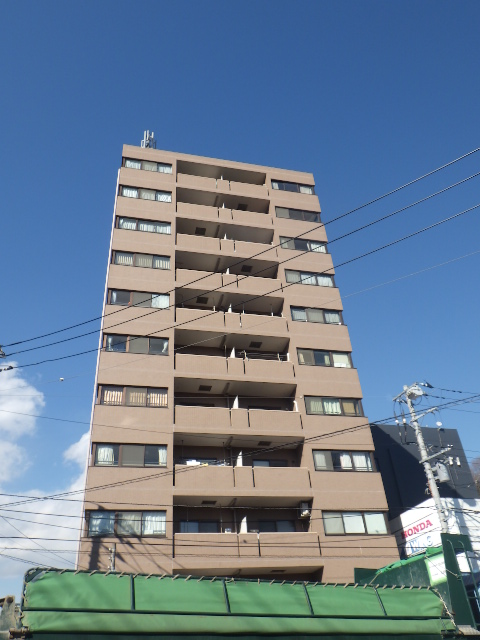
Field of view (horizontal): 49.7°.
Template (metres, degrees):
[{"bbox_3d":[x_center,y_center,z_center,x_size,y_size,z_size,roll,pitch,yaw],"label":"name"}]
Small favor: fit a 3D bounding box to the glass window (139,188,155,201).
[{"bbox_3d":[-5.857,-7.910,32.890,1.060,1.020,0.080,5,-37,-13],"label":"glass window"}]

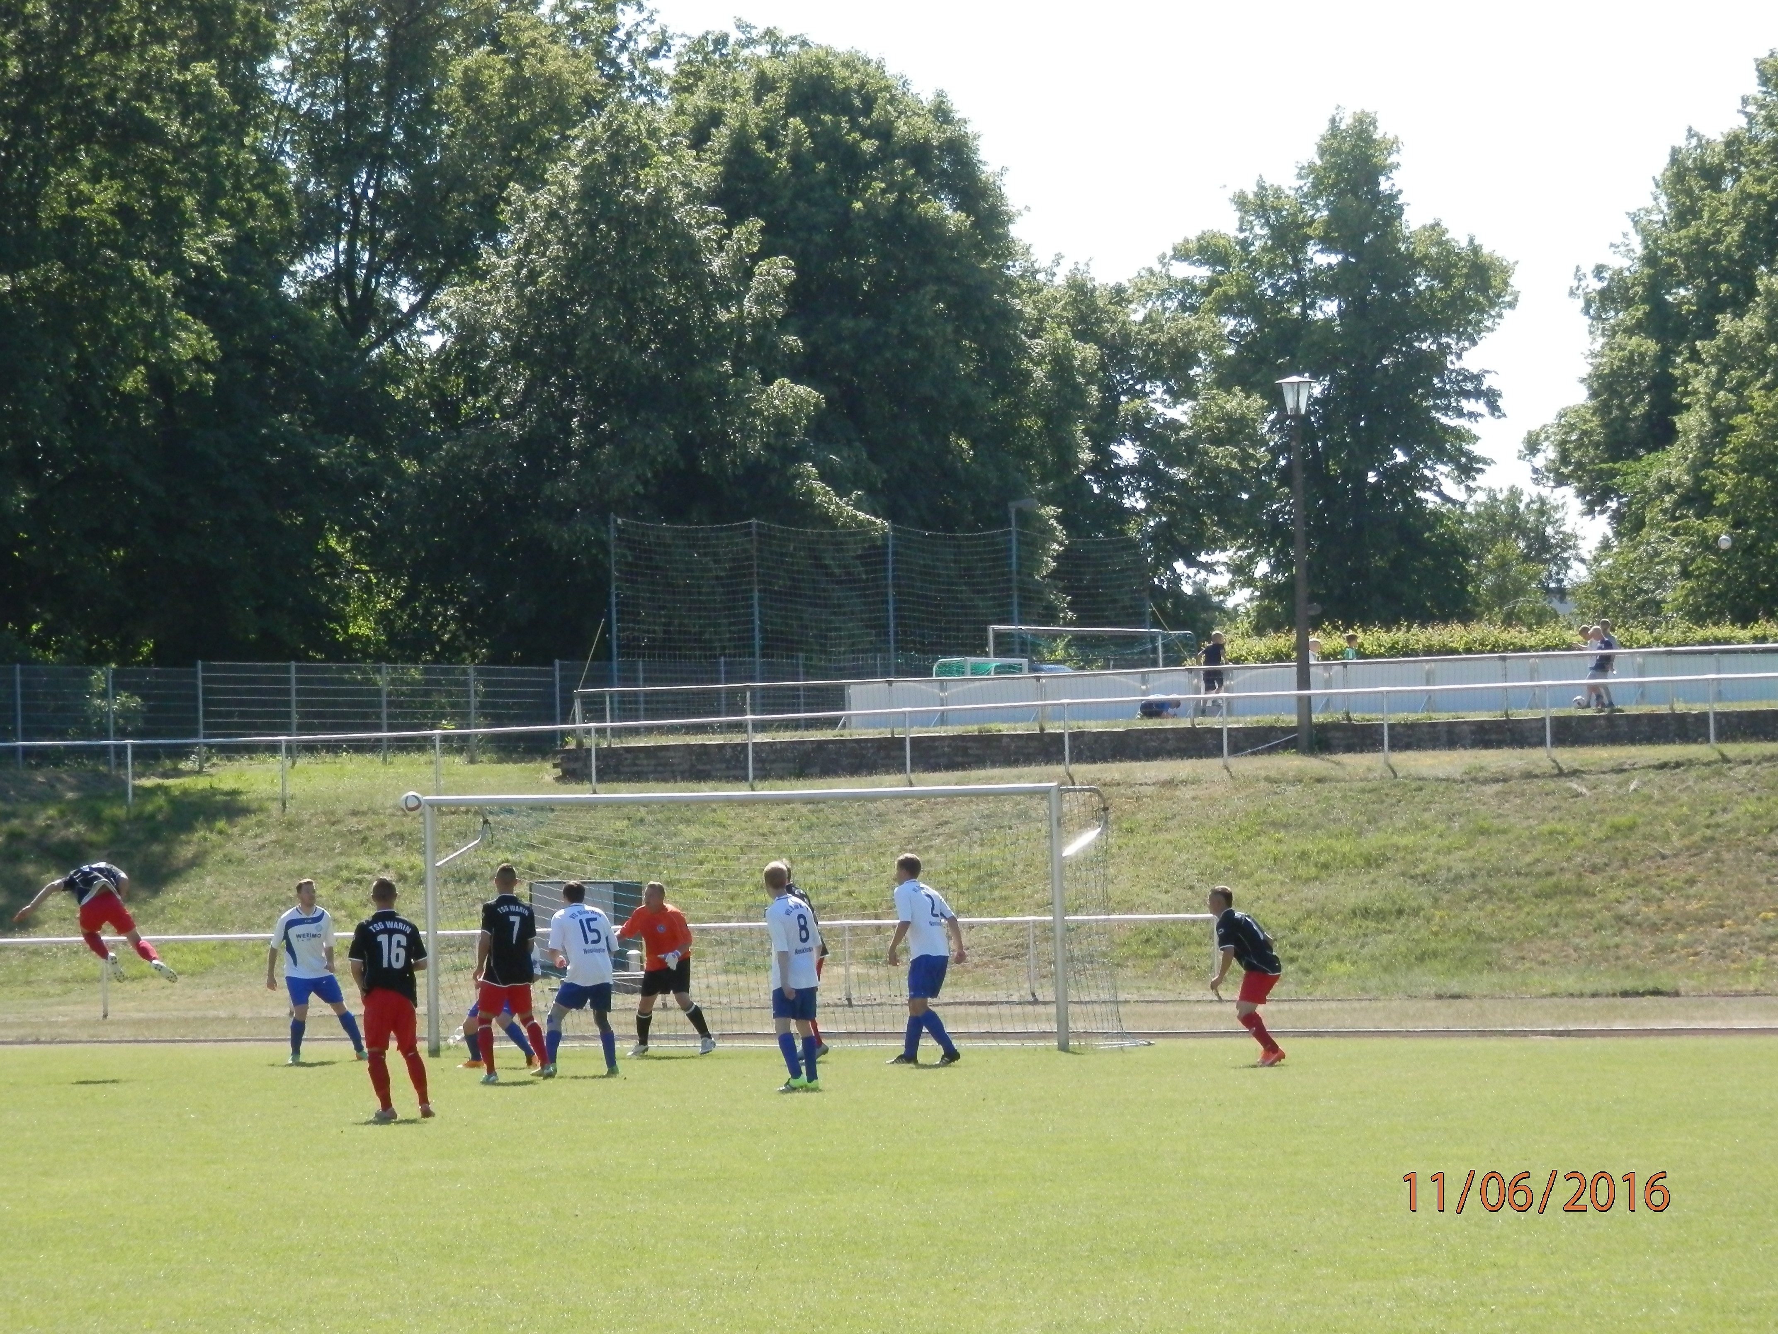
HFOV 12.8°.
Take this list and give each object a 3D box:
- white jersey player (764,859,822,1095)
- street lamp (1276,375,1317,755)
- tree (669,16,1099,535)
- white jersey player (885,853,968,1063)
[{"bbox_3d":[-0.767,2.477,63.300,0.500,1.820,0.400,0,-2,-38],"label":"white jersey player"},{"bbox_3d":[5.936,-1.461,114.000,0.580,5.450,0.580,-1,-1,0],"label":"street lamp"},{"bbox_3d":[-0.062,-5.521,162.806,9.600,15.160,9.310,-1,-1,0],"label":"tree"},{"bbox_3d":[0.337,2.583,69.700,0.620,1.840,0.570,-2,-2,40],"label":"white jersey player"}]

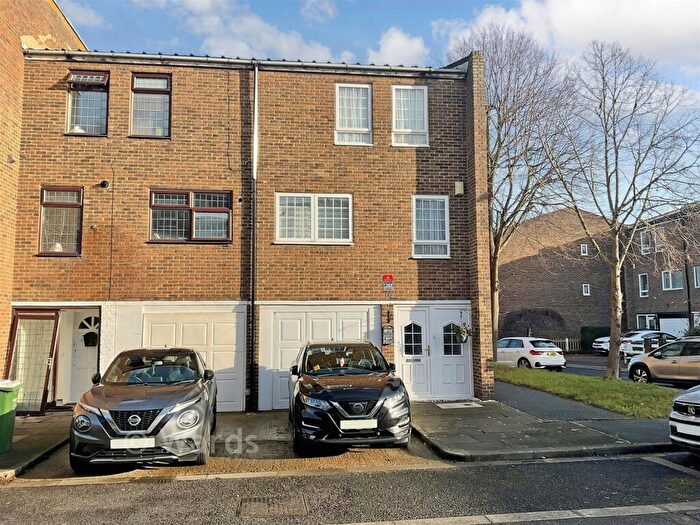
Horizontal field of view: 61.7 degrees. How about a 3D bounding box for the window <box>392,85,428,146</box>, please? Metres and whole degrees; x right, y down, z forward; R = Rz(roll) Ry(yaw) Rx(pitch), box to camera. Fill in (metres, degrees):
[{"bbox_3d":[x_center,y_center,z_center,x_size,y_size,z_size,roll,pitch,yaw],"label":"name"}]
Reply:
[{"bbox_3d":[1.410,-3.444,13.847,0.906,1.483,0.100,0,-5,-7],"label":"window"}]

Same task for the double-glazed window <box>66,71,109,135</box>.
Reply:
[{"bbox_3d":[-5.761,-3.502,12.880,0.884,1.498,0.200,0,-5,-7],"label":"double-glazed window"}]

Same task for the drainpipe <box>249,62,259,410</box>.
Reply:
[{"bbox_3d":[-2.110,-0.665,12.993,0.090,7.757,0.100,0,-6,-6],"label":"drainpipe"}]

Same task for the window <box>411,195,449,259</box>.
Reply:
[{"bbox_3d":[1.883,-0.820,13.538,0.873,1.463,0.110,0,-6,-6],"label":"window"}]

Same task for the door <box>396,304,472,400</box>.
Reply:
[{"bbox_3d":[1.908,2.044,13.432,1.836,2.151,0.100,0,-5,-7],"label":"door"}]

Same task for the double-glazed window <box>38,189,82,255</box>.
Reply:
[{"bbox_3d":[-6.213,-0.887,12.657,0.884,1.541,0.100,0,-5,-7],"label":"double-glazed window"}]

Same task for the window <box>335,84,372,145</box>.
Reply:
[{"bbox_3d":[0.098,-3.426,13.597,0.871,1.452,0.110,0,-6,-6],"label":"window"}]

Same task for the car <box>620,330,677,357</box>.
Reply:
[{"bbox_3d":[16.720,4.288,31.335,4.350,1.440,1.820,0,-6,-6],"label":"car"}]

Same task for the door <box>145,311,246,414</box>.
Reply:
[{"bbox_3d":[-3.380,2.143,12.759,2.224,2.210,0.100,0,-5,-7],"label":"door"}]

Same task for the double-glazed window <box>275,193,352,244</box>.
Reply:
[{"bbox_3d":[-0.810,-0.988,13.345,1.783,1.183,0.100,0,-5,-7],"label":"double-glazed window"}]

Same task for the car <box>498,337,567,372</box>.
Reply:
[{"bbox_3d":[7.211,3.798,24.506,1.760,1.410,4.030,2,-6,-17],"label":"car"}]

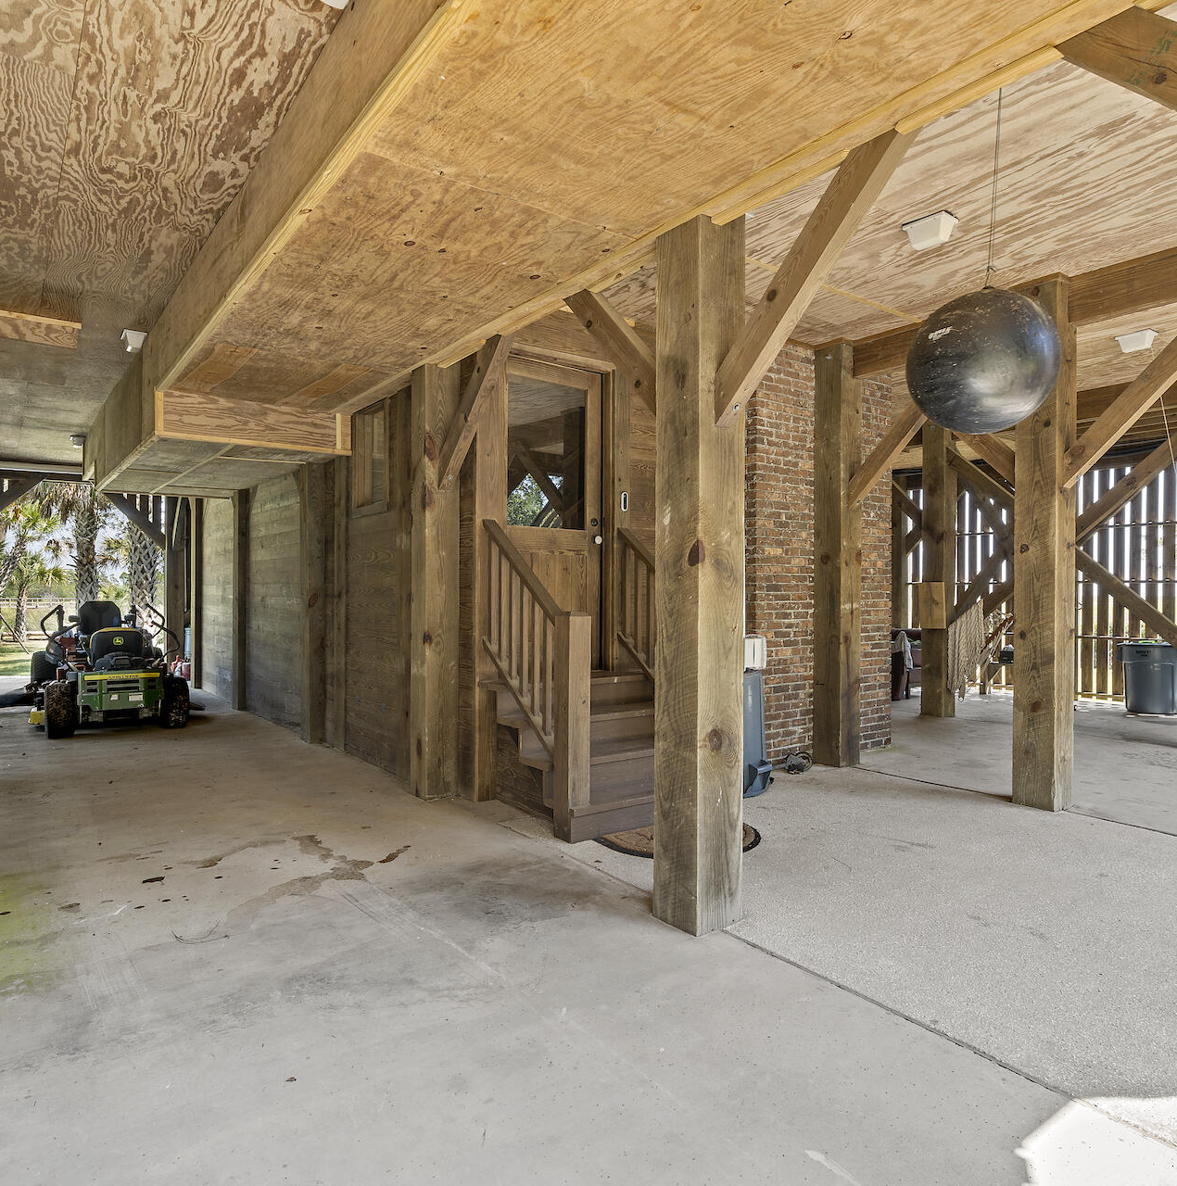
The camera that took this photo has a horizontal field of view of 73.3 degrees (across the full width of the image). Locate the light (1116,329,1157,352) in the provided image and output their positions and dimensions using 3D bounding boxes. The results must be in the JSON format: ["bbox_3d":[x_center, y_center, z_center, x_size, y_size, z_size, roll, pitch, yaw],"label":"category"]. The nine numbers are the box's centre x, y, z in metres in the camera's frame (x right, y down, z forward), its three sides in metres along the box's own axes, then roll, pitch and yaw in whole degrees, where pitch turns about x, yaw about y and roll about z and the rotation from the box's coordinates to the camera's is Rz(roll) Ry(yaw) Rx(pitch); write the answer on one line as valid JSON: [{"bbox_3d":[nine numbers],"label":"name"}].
[{"bbox_3d":[4.114,-1.870,5.935,0.178,0.120,0.225,0,1,-36],"label":"light"}]

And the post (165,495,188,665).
[{"bbox_3d":[-6.592,-0.173,12.546,0.247,2.881,0.247,0,1,-36],"label":"post"}]

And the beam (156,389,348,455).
[{"bbox_3d":[-2.562,-1.317,6.160,1.404,0.329,0.080,0,0,-37],"label":"beam"}]

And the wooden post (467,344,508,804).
[{"bbox_3d":[-0.672,-0.119,5.243,0.229,2.946,0.150,0,0,-37],"label":"wooden post"}]

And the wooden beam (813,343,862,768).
[{"bbox_3d":[1.941,-0.285,6.143,0.247,3.227,0.247,0,1,-36],"label":"wooden beam"}]

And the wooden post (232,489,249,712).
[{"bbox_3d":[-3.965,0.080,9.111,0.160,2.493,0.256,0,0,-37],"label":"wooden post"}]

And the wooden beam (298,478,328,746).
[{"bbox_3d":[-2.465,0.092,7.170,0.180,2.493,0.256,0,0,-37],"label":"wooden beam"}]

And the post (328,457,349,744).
[{"bbox_3d":[-2.068,0.083,6.692,0.130,2.479,0.190,0,1,-36],"label":"post"}]

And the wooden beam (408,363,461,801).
[{"bbox_3d":[-1.018,-0.070,5.262,0.247,2.812,0.247,0,1,-36],"label":"wooden beam"}]

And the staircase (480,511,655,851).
[{"bbox_3d":[0.106,0.435,5.011,1.233,1.807,1.039,0,1,-36],"label":"staircase"}]

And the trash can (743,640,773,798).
[{"bbox_3d":[0.959,0.896,5.542,0.630,0.930,0.600,0,0,10],"label":"trash can"}]

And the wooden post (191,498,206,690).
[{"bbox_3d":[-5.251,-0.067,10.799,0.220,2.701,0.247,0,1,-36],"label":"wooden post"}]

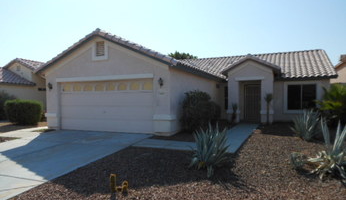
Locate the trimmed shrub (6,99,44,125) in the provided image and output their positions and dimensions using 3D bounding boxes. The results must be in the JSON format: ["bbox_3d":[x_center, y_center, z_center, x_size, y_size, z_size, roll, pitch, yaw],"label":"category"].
[{"bbox_3d":[-7.831,0.609,13.100,1.600,1.270,1.350,0,0,24],"label":"trimmed shrub"}]

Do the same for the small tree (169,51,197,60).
[{"bbox_3d":[1.064,-2.142,28.000,3.700,6.800,3.700,0,0,24],"label":"small tree"}]

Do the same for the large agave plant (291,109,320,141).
[{"bbox_3d":[4.477,0.824,8.450,1.000,1.040,1.000,0,0,24],"label":"large agave plant"}]

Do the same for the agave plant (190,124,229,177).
[{"bbox_3d":[0.735,0.940,4.900,0.800,0.940,0.820,0,0,24],"label":"agave plant"}]

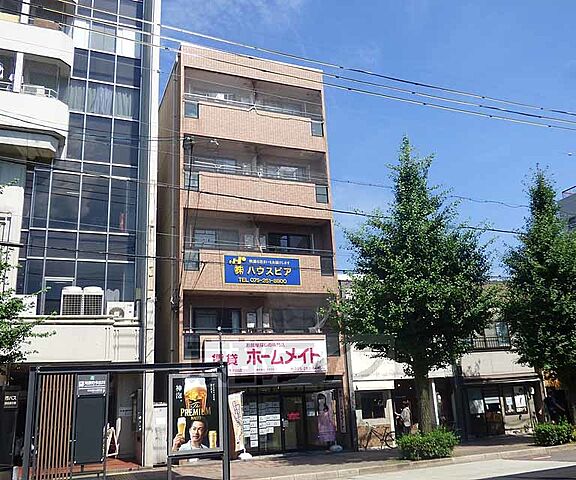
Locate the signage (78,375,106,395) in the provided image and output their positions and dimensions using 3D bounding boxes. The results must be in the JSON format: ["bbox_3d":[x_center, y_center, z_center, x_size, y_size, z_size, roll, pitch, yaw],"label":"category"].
[{"bbox_3d":[-4.510,3.343,11.959,0.620,0.450,0.060,4,-18,-21],"label":"signage"}]

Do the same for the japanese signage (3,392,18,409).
[{"bbox_3d":[-6.018,3.494,11.293,0.300,0.370,0.060,4,-18,-21],"label":"japanese signage"}]

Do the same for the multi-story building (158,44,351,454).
[{"bbox_3d":[-2.586,1.077,23.329,6.100,15.380,9.000,4,-18,-21],"label":"multi-story building"}]

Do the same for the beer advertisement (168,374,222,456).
[{"bbox_3d":[-2.237,4.221,12.610,1.300,1.840,0.120,4,-18,-21],"label":"beer advertisement"}]

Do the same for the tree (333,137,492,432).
[{"bbox_3d":[4.025,1.364,16.988,5.100,10.550,5.100,4,-18,-21],"label":"tree"}]

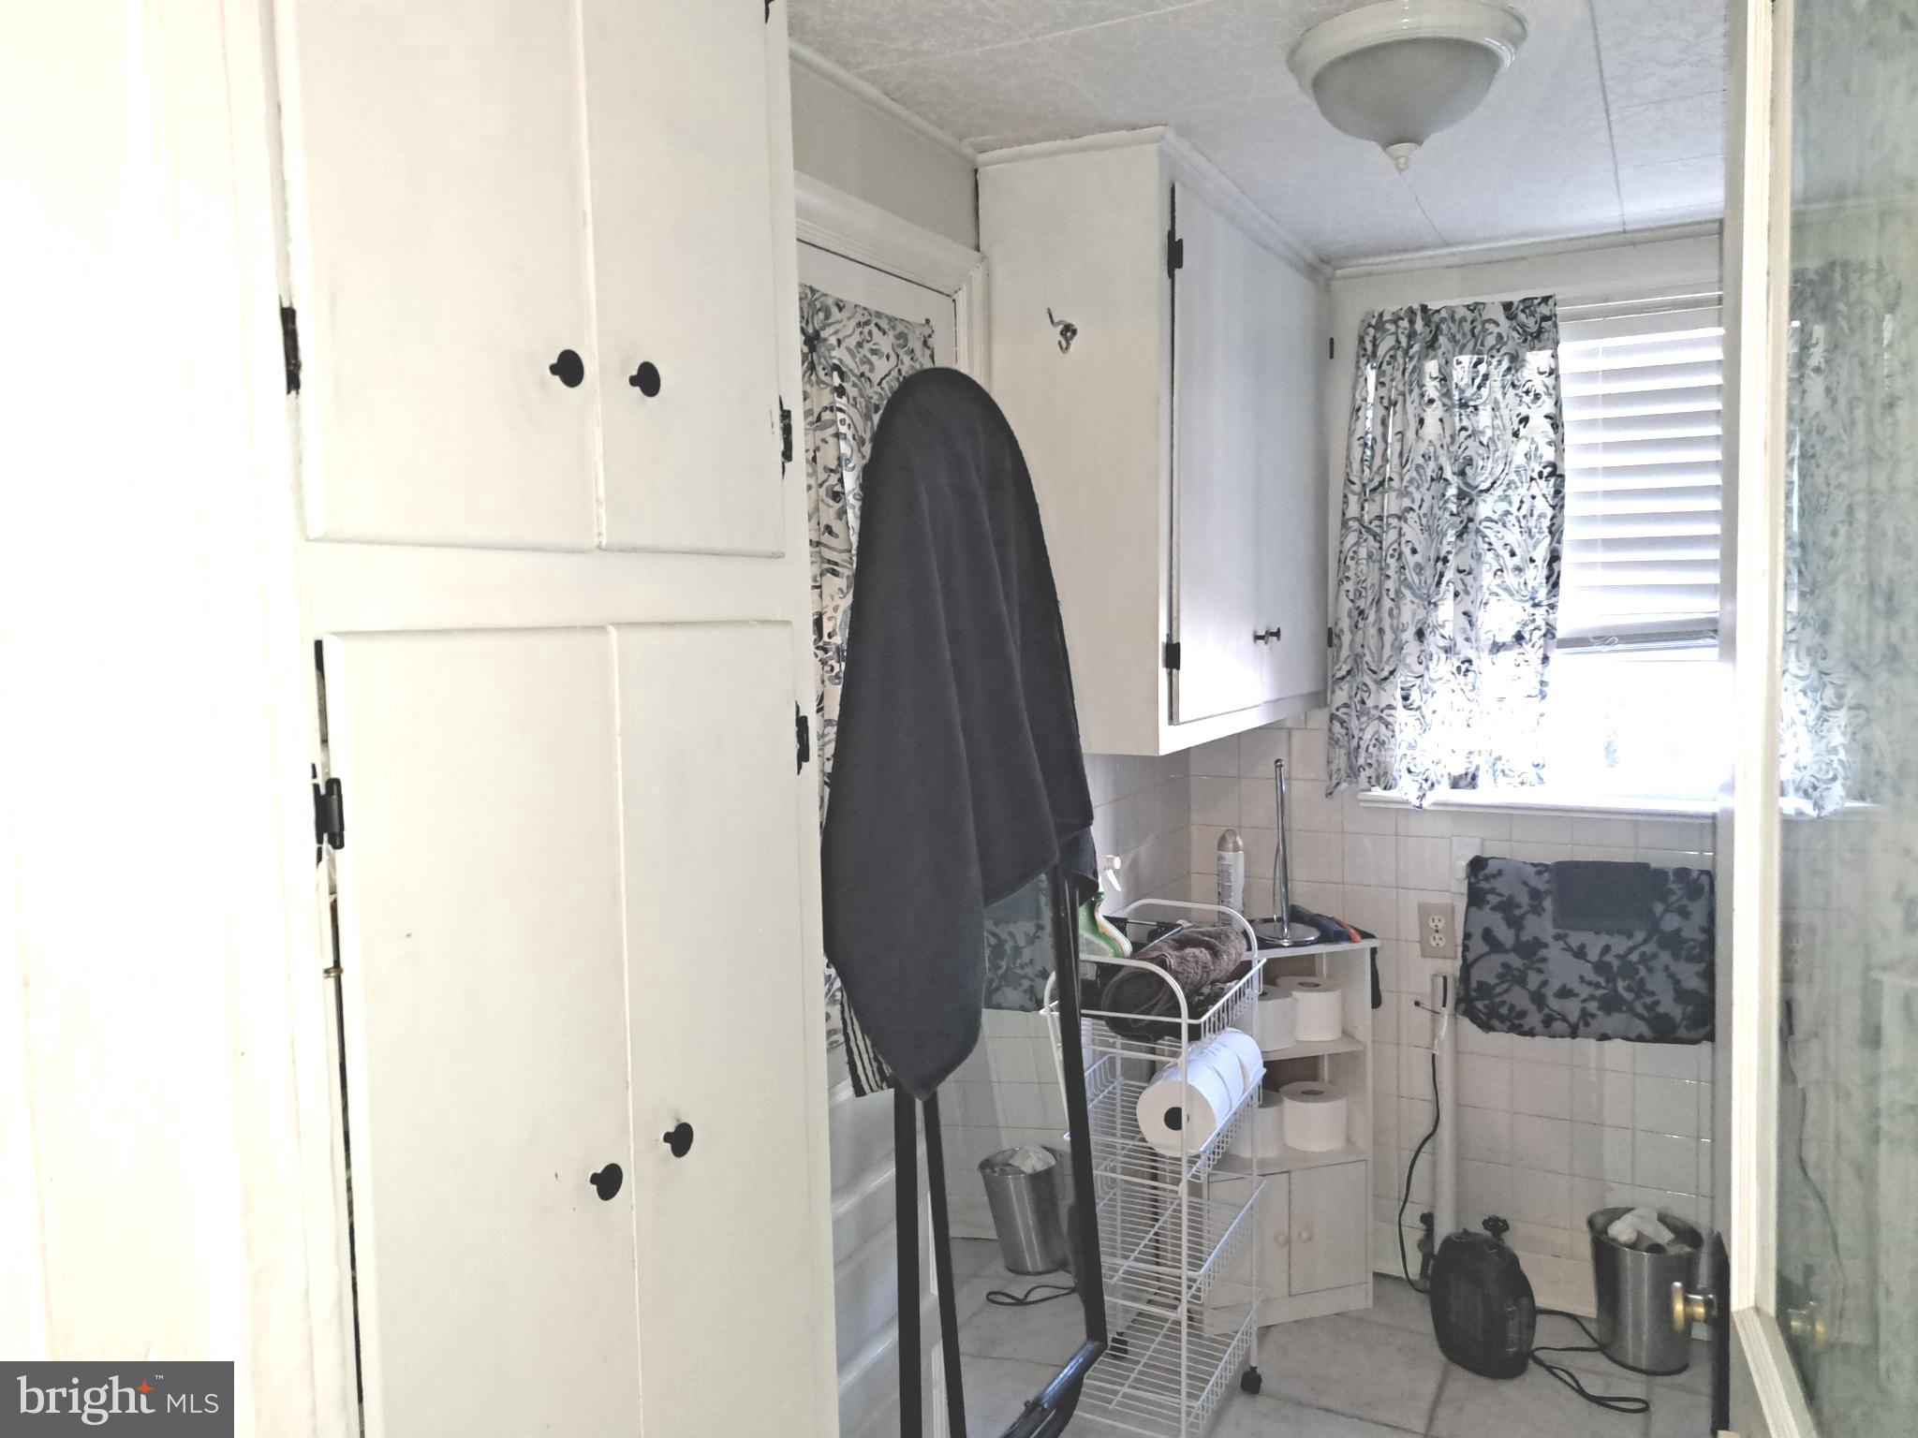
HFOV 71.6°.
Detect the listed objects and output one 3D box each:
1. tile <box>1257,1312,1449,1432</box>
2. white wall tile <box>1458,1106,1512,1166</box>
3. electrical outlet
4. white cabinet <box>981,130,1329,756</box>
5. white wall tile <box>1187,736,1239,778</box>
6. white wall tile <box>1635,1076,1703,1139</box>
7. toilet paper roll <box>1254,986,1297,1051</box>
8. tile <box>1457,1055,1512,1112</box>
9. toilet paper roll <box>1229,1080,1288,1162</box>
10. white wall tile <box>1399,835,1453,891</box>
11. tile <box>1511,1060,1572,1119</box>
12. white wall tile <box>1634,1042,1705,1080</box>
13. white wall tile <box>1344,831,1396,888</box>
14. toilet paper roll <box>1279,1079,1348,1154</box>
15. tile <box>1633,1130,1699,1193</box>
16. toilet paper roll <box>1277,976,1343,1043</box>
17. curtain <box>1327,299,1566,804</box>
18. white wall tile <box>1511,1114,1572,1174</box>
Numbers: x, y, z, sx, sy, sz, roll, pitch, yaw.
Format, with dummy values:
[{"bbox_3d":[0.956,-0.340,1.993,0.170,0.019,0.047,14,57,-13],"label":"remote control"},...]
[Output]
[{"bbox_3d":[0.728,1.204,2.479,0.331,0.010,0.331,1,4,29],"label":"tile"},{"bbox_3d":[1.061,0.844,2.697,0.108,0.108,0.009,1,4,28],"label":"white wall tile"},{"bbox_3d":[0.975,0.432,2.704,0.072,0.116,0.009,1,4,28],"label":"electrical outlet"},{"bbox_3d":[0.398,-0.416,2.356,0.298,0.862,1.045,1,4,28],"label":"white cabinet"},{"bbox_3d":[0.561,0.073,2.908,0.108,0.108,0.010,1,4,29],"label":"white wall tile"},{"bbox_3d":[1.349,0.739,2.536,0.108,0.108,0.009,1,4,28],"label":"white wall tile"},{"bbox_3d":[0.607,0.595,2.657,0.125,0.101,0.125,-1,4,0],"label":"toilet paper roll"},{"bbox_3d":[1.059,0.734,2.691,0.108,0.108,0.010,1,4,29],"label":"tile"},{"bbox_3d":[0.598,0.817,2.689,0.122,0.101,0.122,-1,4,0],"label":"toilet paper roll"},{"bbox_3d":[0.953,0.296,2.712,0.108,0.108,0.009,1,4,28],"label":"white wall tile"},{"bbox_3d":[1.155,0.735,2.638,0.108,0.108,0.010,1,4,29],"label":"tile"},{"bbox_3d":[1.345,0.628,2.526,0.108,0.108,0.010,1,4,29],"label":"white wall tile"},{"bbox_3d":[0.856,0.294,2.766,0.108,0.108,0.010,1,4,29],"label":"white wall tile"},{"bbox_3d":[0.732,0.817,2.736,0.131,0.099,0.131,-1,4,0],"label":"toilet paper roll"},{"bbox_3d":[1.351,0.848,2.543,0.108,0.108,0.009,1,4,28],"label":"tile"},{"bbox_3d":[0.722,0.596,2.736,0.130,0.100,0.130,-1,4,0],"label":"toilet paper roll"},{"bbox_3d":[0.943,-0.321,2.606,0.446,0.978,0.080,1,4,29],"label":"curtain"},{"bbox_3d":[1.158,0.844,2.646,0.108,0.108,0.010,1,4,29],"label":"white wall tile"}]

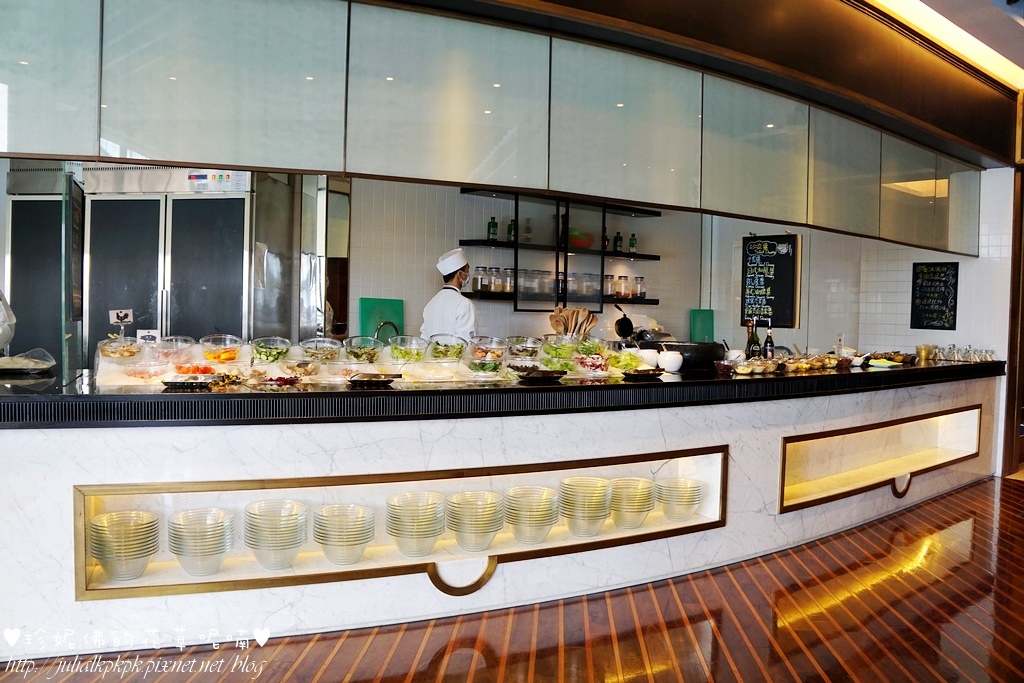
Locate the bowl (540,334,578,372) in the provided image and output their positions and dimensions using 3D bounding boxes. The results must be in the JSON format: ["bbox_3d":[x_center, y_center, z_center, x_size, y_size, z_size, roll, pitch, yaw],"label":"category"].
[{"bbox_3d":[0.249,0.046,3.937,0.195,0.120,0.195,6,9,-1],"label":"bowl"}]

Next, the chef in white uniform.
[{"bbox_3d":[-0.446,0.249,5.274,0.330,1.770,0.470,0,2,-38],"label":"chef in white uniform"}]

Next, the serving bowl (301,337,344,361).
[{"bbox_3d":[-0.856,0.036,3.442,0.188,0.090,0.188,0,11,-20],"label":"serving bowl"}]

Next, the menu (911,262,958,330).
[{"bbox_3d":[3.764,-0.405,6.840,0.020,0.595,0.400,0,2,-35],"label":"menu"}]

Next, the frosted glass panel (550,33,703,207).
[{"bbox_3d":[0.608,-1.101,3.958,0.991,0.734,0.030,0,2,-30],"label":"frosted glass panel"}]

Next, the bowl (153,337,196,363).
[{"bbox_3d":[-1.531,0.038,3.480,0.197,0.095,0.197,1,12,-24],"label":"bowl"}]

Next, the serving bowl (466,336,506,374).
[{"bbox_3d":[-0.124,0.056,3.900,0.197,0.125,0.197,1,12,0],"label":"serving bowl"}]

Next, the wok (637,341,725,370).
[{"bbox_3d":[1.086,0.103,4.950,0.590,0.190,0.590,1,2,0],"label":"wok"}]

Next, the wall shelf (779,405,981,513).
[{"bbox_3d":[2.269,0.679,4.743,2.612,0.440,0.280,-1,3,-40],"label":"wall shelf"}]

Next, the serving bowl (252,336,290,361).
[{"bbox_3d":[-1.129,0.040,3.600,0.197,0.095,0.197,1,12,-17],"label":"serving bowl"}]

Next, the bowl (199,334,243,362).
[{"bbox_3d":[-1.259,0.035,3.323,0.188,0.095,0.188,0,11,-15],"label":"bowl"}]

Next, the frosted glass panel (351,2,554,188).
[{"bbox_3d":[-0.261,-1.092,3.485,0.988,0.730,0.030,0,2,-27],"label":"frosted glass panel"}]

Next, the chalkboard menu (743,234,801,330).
[{"bbox_3d":[1.851,-0.426,5.507,0.035,0.660,0.440,-1,3,-42],"label":"chalkboard menu"}]

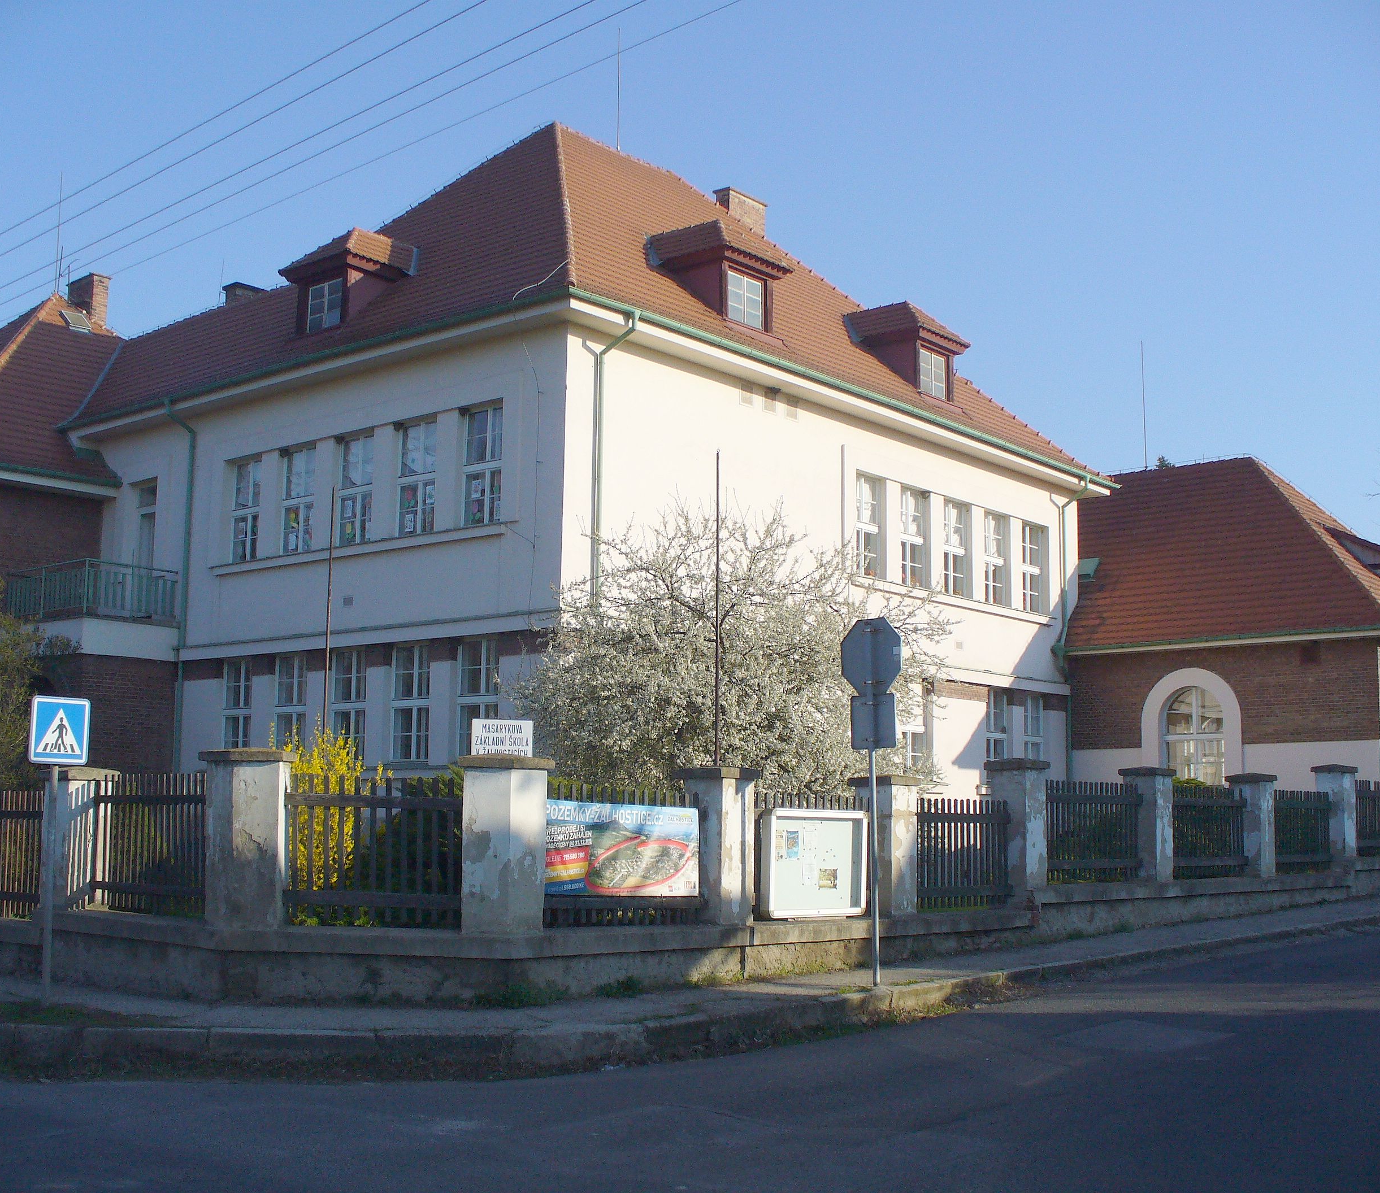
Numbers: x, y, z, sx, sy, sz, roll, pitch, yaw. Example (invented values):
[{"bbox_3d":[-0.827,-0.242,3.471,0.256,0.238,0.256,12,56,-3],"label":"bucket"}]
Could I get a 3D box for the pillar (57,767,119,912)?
[{"bbox_3d":[-6.036,2.380,16.795,0.560,1.395,0.560,-6,-10,40],"label":"pillar"}]

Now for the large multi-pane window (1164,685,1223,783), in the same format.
[{"bbox_3d":[10.692,2.964,35.922,1.395,2.127,0.180,-6,-10,40],"label":"large multi-pane window"}]

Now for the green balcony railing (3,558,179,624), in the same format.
[{"bbox_3d":[-11.373,0.030,32.228,2.950,1.020,1.900,-6,-10,40],"label":"green balcony railing"}]

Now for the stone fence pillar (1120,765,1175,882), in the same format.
[{"bbox_3d":[6.178,3.059,22.958,0.570,1.543,0.570,-6,-10,41],"label":"stone fence pillar"}]

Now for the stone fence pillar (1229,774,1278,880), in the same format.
[{"bbox_3d":[7.983,3.252,24.221,0.540,1.457,0.540,-6,-10,40],"label":"stone fence pillar"}]

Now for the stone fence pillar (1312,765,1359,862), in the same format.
[{"bbox_3d":[10.047,3.372,26.574,0.540,1.482,0.540,-6,-10,40],"label":"stone fence pillar"}]

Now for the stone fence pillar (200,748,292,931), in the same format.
[{"bbox_3d":[-3.723,2.031,14.349,0.660,1.517,0.600,1,-8,0],"label":"stone fence pillar"}]

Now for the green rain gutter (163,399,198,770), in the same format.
[{"bbox_3d":[-9.696,0.705,31.542,0.180,8.824,0.700,-6,-10,40],"label":"green rain gutter"}]

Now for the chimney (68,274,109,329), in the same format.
[{"bbox_3d":[-13.935,-6.724,39.308,1.060,1.220,0.460,-6,-10,40],"label":"chimney"}]

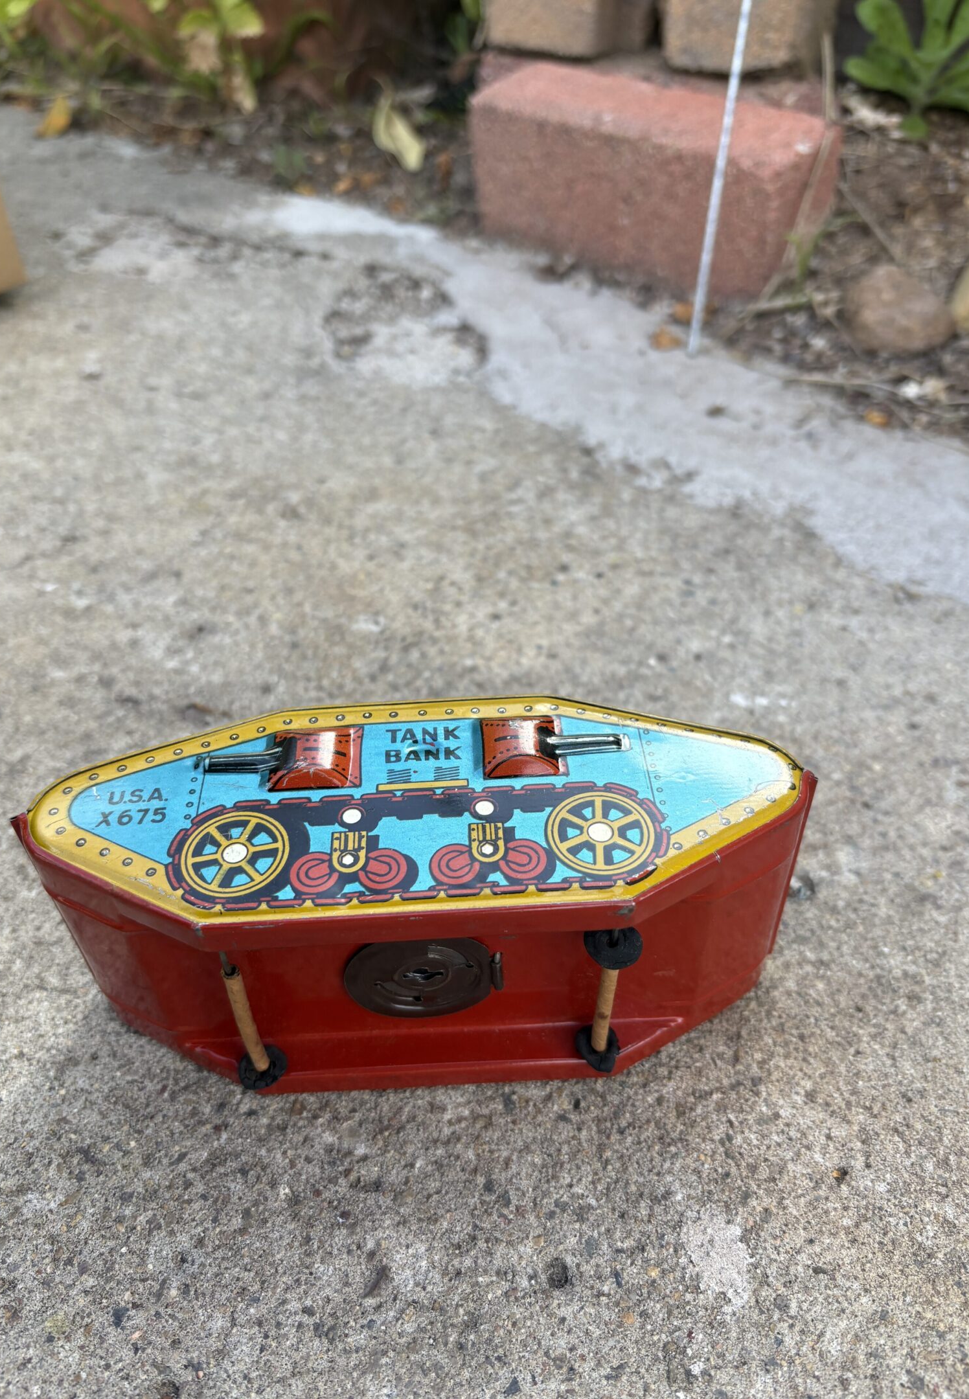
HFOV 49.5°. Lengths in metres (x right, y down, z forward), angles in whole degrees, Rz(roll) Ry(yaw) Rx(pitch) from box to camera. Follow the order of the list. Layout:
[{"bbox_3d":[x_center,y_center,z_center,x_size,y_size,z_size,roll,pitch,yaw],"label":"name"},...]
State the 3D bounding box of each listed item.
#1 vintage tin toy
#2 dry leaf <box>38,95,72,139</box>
[{"bbox_3d":[-0.012,0.041,0.221,0.155,0.066,0.057,-3,42,-1],"label":"vintage tin toy"},{"bbox_3d":[-0.367,-0.497,0.898,0.031,0.035,0.032,-14,41,-15],"label":"dry leaf"}]

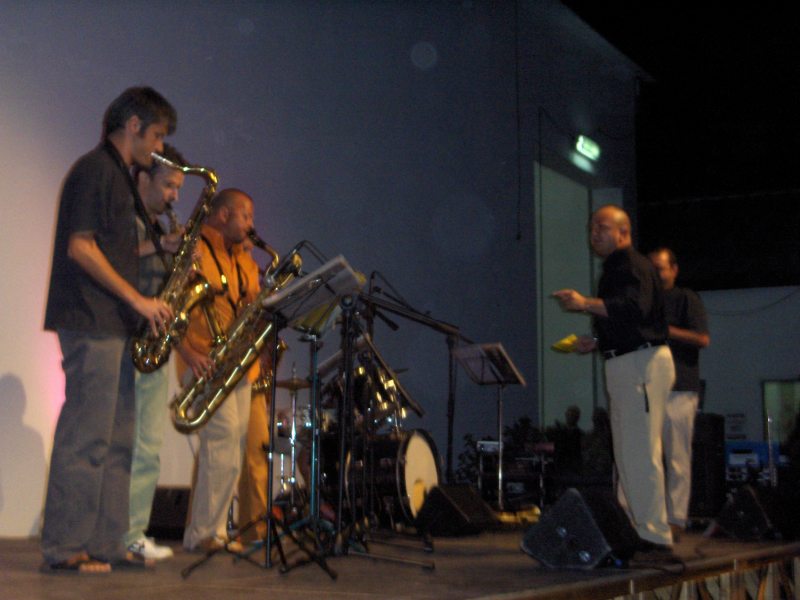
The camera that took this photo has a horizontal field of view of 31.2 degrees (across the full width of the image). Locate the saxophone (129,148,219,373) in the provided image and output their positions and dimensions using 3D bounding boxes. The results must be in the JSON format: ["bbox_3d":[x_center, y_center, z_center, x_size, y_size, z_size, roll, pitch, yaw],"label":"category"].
[{"bbox_3d":[-0.877,-0.135,5.330,0.380,0.810,0.220,19,-2,8],"label":"saxophone"}]

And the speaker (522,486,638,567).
[{"bbox_3d":[0.738,0.888,5.643,0.370,0.305,0.470,-4,-8,27],"label":"speaker"}]

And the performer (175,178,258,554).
[{"bbox_3d":[-0.880,0.332,6.912,0.400,1.730,0.480,-5,-8,32],"label":"performer"}]

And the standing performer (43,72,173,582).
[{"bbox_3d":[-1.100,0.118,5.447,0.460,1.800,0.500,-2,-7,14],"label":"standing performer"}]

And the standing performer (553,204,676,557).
[{"bbox_3d":[1.077,0.356,7.129,0.600,1.720,0.500,-1,-7,3],"label":"standing performer"}]

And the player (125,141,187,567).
[{"bbox_3d":[-1.066,0.222,6.170,0.460,1.770,0.500,-3,-8,25],"label":"player"}]

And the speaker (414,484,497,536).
[{"bbox_3d":[0.362,1.231,8.422,0.370,0.305,0.470,-4,-8,27],"label":"speaker"}]

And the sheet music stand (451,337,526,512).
[{"bbox_3d":[0.644,0.906,9.661,0.450,1.250,0.500,4,-8,-30],"label":"sheet music stand"}]

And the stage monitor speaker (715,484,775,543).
[{"bbox_3d":[1.986,1.175,8.025,0.370,0.305,0.470,-4,-8,27],"label":"stage monitor speaker"}]

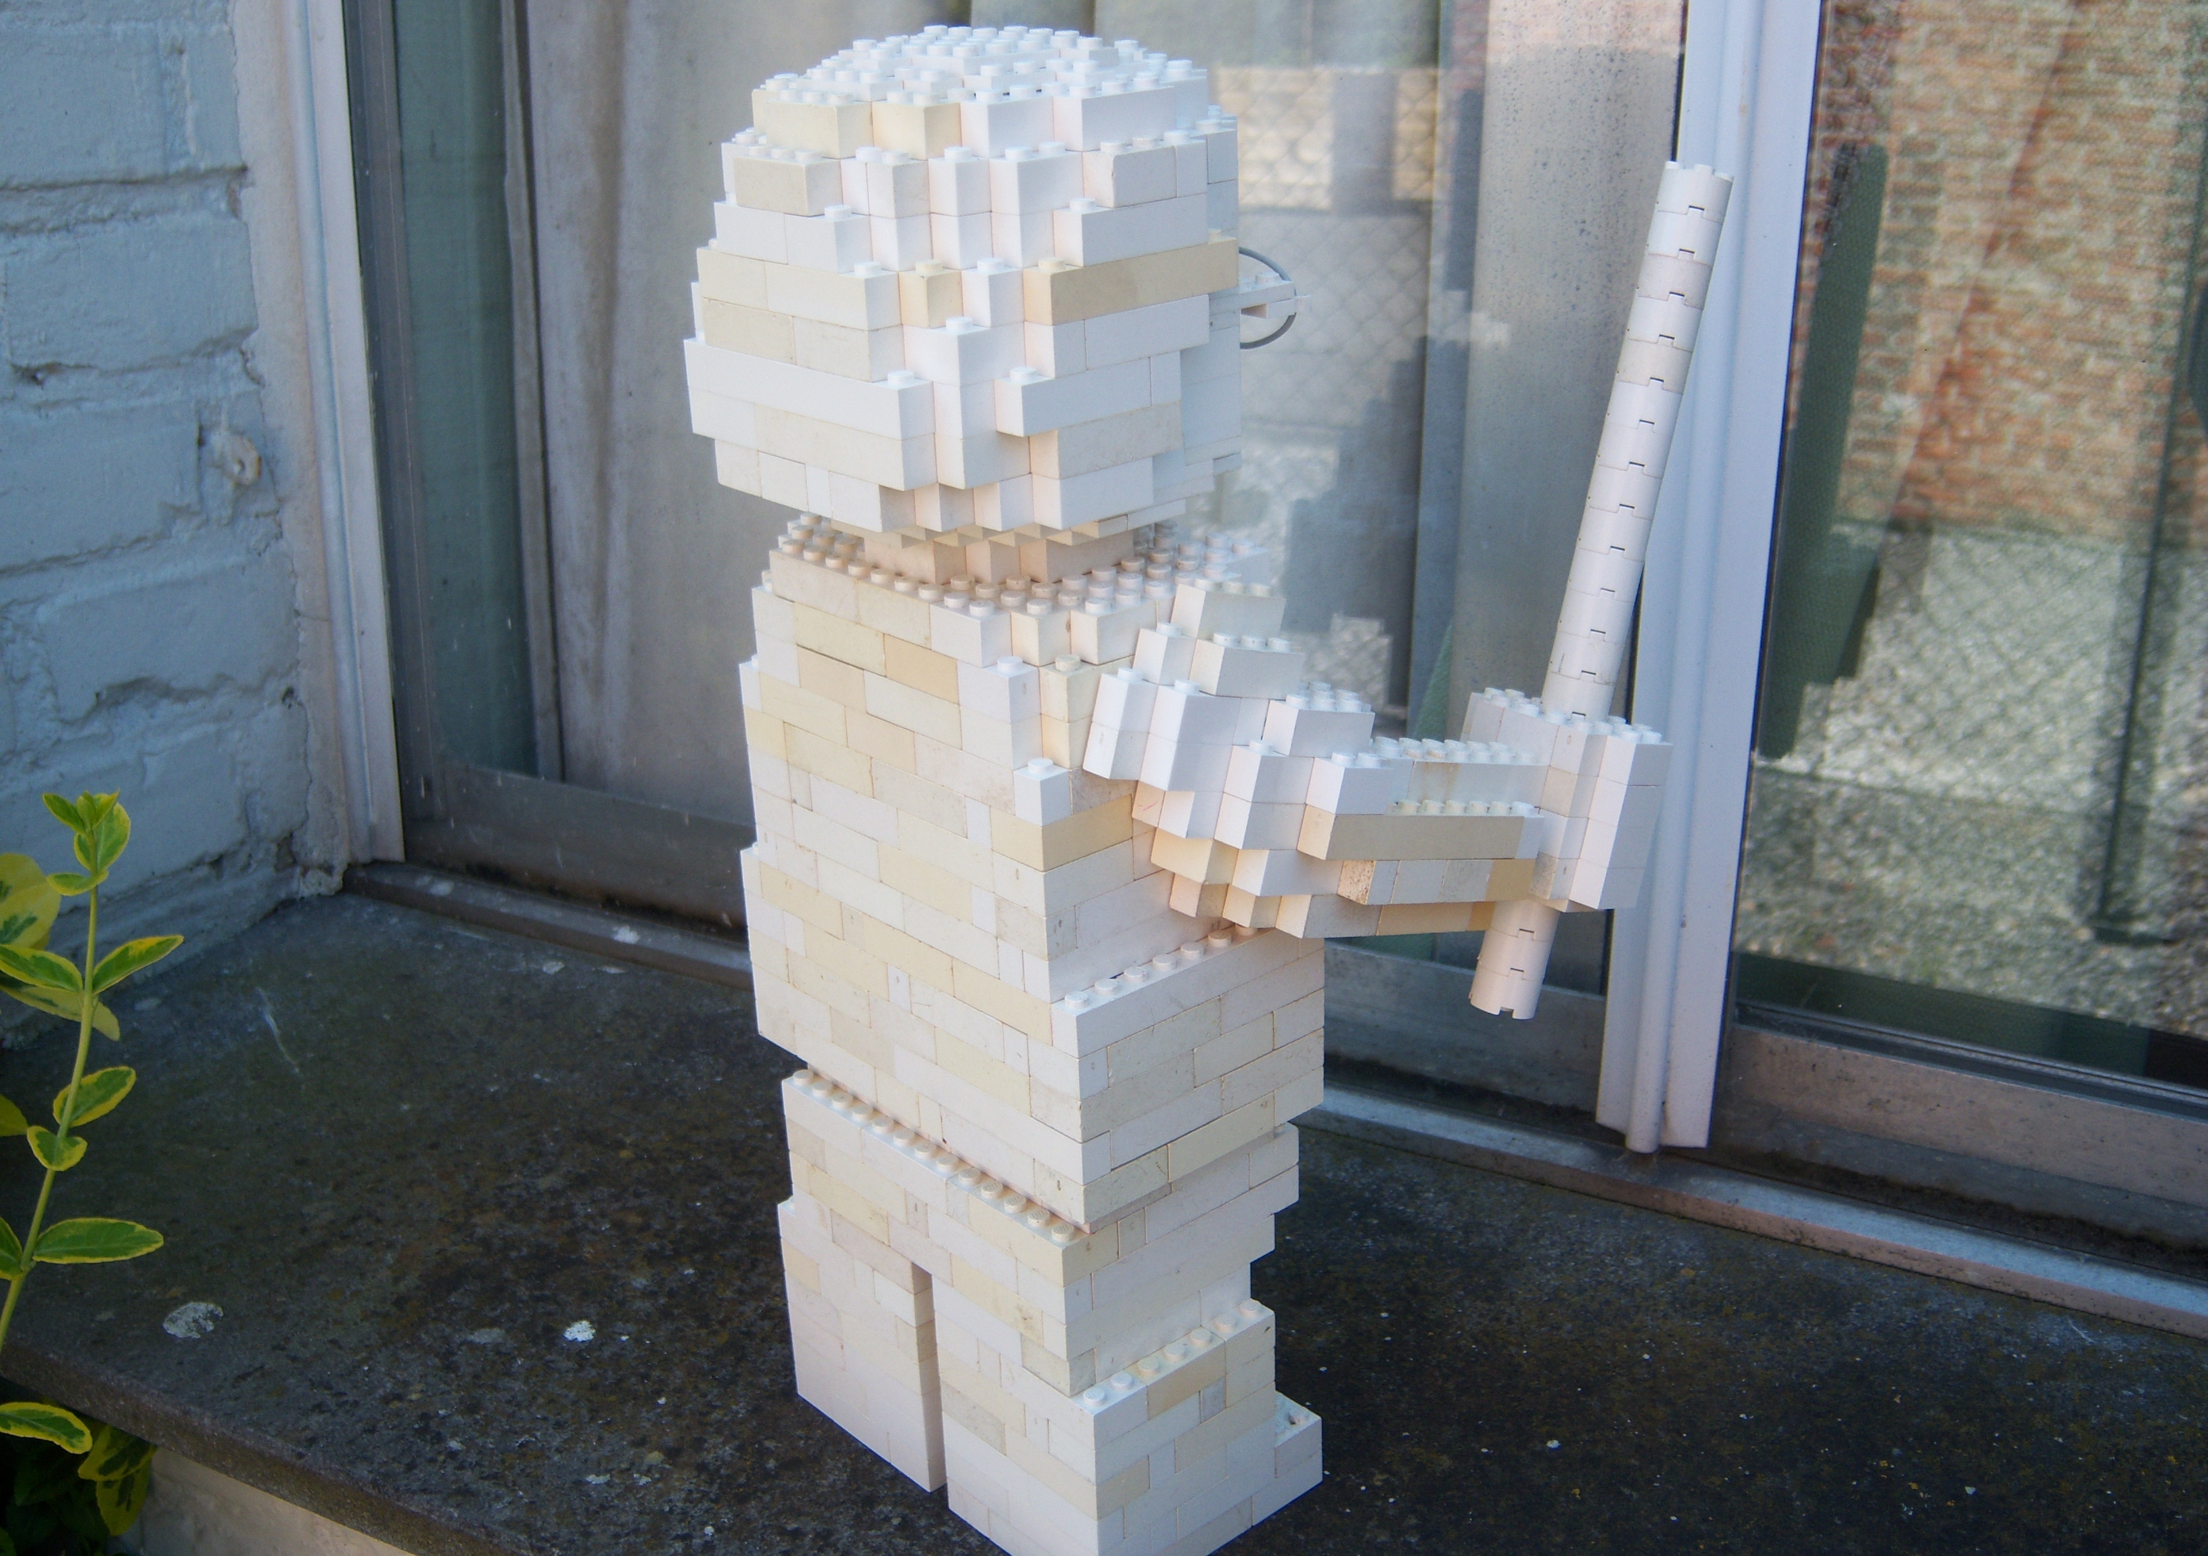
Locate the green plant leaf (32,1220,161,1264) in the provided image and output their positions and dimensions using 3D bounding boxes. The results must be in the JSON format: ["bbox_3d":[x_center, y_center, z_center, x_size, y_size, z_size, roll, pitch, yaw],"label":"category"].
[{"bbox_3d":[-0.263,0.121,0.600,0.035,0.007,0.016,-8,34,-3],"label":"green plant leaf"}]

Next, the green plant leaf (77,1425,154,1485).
[{"bbox_3d":[-0.274,0.186,0.645,0.032,0.007,0.017,-36,45,-28],"label":"green plant leaf"}]

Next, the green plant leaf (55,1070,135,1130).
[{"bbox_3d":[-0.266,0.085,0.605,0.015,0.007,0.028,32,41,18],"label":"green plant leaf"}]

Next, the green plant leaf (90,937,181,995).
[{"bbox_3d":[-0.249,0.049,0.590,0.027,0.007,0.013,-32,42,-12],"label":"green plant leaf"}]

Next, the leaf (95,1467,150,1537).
[{"bbox_3d":[-0.278,0.200,0.650,0.016,0.031,0.007,9,-9,-20],"label":"leaf"}]

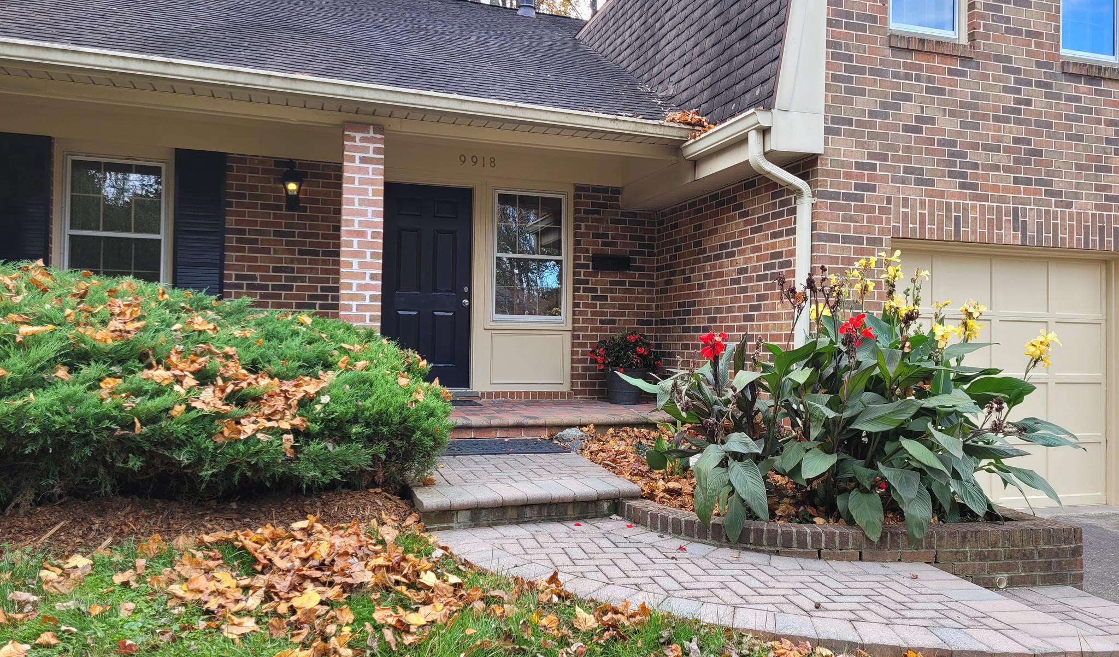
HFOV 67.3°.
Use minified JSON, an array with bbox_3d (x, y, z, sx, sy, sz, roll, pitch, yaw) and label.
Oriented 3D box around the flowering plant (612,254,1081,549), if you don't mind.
[{"bbox_3d":[1.627,0.298,4.738,2.400,1.400,1.450,1,-1,-18],"label":"flowering plant"}]

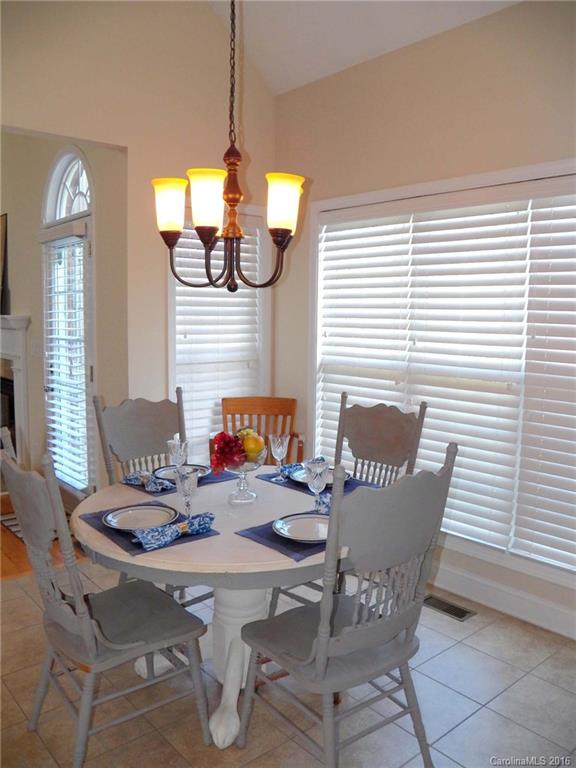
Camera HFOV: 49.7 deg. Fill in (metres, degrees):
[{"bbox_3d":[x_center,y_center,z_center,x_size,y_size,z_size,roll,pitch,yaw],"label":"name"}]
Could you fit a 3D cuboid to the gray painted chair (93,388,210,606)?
[{"bbox_3d":[-0.532,0.617,2.803,0.485,1.110,0.550,-5,9,-42],"label":"gray painted chair"}]

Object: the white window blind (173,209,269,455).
[{"bbox_3d":[-0.450,-0.208,4.061,0.690,1.730,0.070,-5,9,-39],"label":"white window blind"}]

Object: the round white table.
[{"bbox_3d":[-0.205,0.840,2.481,1.230,0.750,1.230,1,7,0],"label":"round white table"}]

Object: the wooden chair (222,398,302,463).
[{"bbox_3d":[-0.177,0.599,3.695,0.560,0.950,0.550,1,7,-2],"label":"wooden chair"}]

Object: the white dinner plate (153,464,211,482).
[{"bbox_3d":[-0.481,0.405,2.812,0.265,0.025,0.265,1,7,0],"label":"white dinner plate"}]

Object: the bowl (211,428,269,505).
[{"bbox_3d":[-0.190,0.325,2.495,0.220,0.275,0.210,1,7,0],"label":"bowl"}]

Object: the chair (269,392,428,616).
[{"bbox_3d":[0.256,0.632,2.768,0.485,1.110,0.550,7,9,41],"label":"chair"}]

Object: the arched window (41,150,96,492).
[{"bbox_3d":[-1.570,-0.356,4.411,0.110,2.450,0.920,-5,9,-42],"label":"arched window"}]

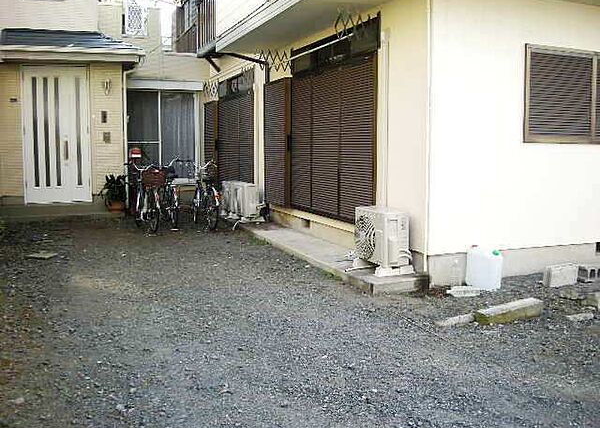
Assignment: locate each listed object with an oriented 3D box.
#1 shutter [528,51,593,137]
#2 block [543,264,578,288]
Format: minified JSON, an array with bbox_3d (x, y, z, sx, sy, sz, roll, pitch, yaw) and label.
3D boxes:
[{"bbox_3d":[2.672,-1.206,6.182,0.815,0.810,0.045,-2,7,-22],"label":"shutter"},{"bbox_3d":[2.550,0.598,5.960,0.385,0.190,0.110,-3,7,-28],"label":"block"}]

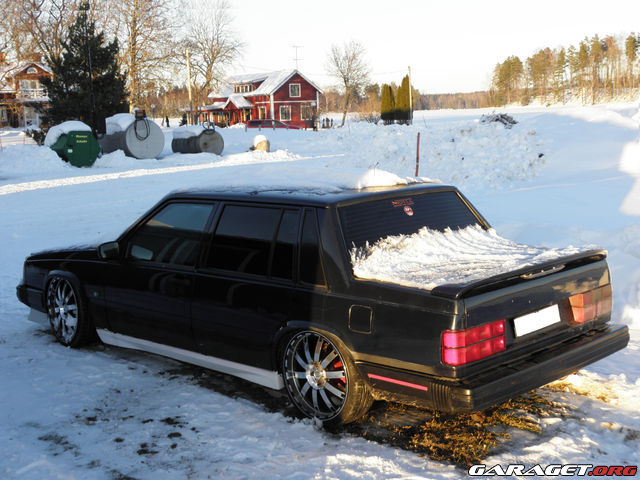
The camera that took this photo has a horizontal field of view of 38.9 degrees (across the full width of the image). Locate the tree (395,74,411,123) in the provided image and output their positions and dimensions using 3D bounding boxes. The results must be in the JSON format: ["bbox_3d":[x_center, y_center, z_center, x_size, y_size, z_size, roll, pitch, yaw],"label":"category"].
[{"bbox_3d":[8.378,-14.218,92.000,1.600,5.100,1.600,-1,8,0],"label":"tree"}]

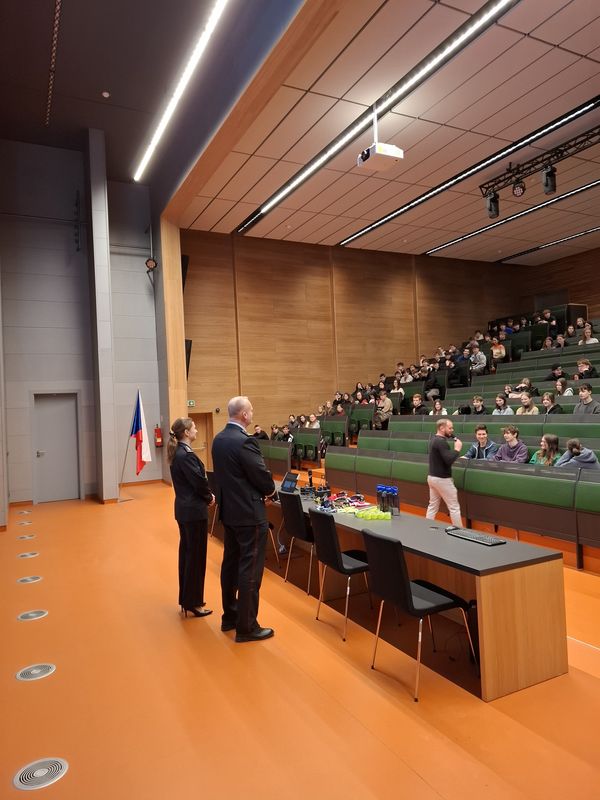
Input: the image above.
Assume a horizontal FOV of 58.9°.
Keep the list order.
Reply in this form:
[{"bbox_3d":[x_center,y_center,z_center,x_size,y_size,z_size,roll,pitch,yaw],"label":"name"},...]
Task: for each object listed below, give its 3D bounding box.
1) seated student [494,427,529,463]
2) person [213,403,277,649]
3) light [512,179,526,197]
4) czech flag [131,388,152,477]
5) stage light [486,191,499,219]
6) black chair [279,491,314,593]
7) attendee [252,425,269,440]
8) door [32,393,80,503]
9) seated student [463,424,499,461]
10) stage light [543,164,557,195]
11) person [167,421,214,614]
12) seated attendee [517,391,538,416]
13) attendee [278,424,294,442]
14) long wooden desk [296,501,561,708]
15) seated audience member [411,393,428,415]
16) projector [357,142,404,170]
[{"bbox_3d":[2.900,0.970,7.300,0.740,1.220,0.520,-1,-2,-33],"label":"seated student"},{"bbox_3d":[-0.425,0.885,4.080,0.420,1.810,0.550,-1,-2,-32],"label":"person"},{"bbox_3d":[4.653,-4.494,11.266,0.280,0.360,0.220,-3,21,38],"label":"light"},{"bbox_3d":[-3.271,0.671,10.968,0.460,1.720,0.200,-2,-1,-28],"label":"czech flag"},{"bbox_3d":[4.302,-4.392,11.941,0.270,0.580,0.290,-2,-1,-28],"label":"stage light"},{"bbox_3d":[0.167,1.362,5.248,0.560,0.890,0.470,-2,-1,-28],"label":"black chair"},{"bbox_3d":[-1.050,1.270,14.200,0.740,1.200,0.520,-1,-2,-40],"label":"attendee"},{"bbox_3d":[-5.107,1.006,11.203,0.820,2.240,0.100,-2,-1,-28],"label":"door"},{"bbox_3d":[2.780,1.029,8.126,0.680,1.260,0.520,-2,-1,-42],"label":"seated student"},{"bbox_3d":[4.995,-4.396,10.620,0.270,0.580,0.290,-2,-1,-28],"label":"stage light"},{"bbox_3d":[-0.972,0.999,4.637,0.310,1.700,0.440,-2,-1,-28],"label":"person"},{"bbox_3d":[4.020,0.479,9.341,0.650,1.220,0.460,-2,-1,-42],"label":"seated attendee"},{"bbox_3d":[-0.330,1.220,13.100,0.740,1.200,0.520,-1,-2,-40],"label":"attendee"},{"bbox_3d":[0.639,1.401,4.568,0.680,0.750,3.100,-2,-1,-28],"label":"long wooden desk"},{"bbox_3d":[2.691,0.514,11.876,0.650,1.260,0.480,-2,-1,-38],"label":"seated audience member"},{"bbox_3d":[1.381,-4.146,9.091,0.545,0.170,0.520,-2,-1,-28],"label":"projector"}]

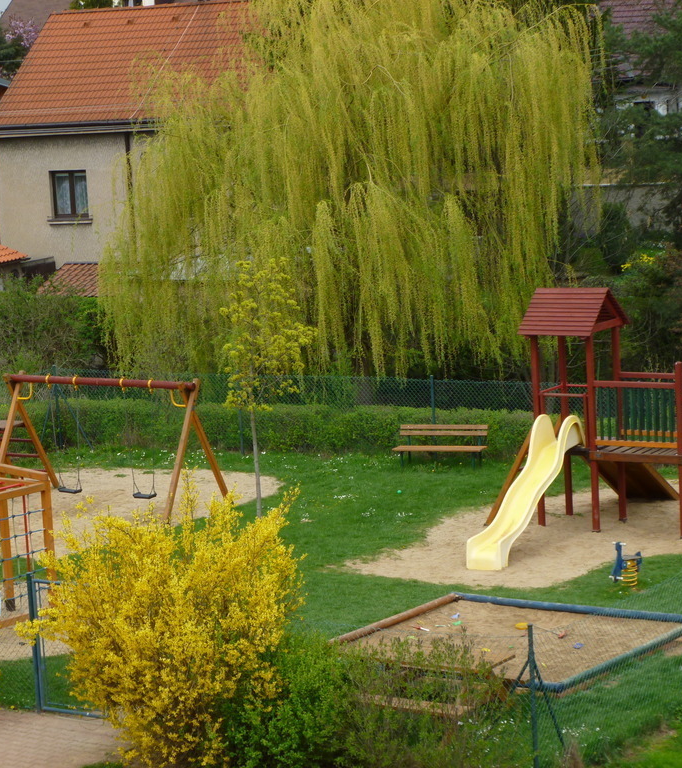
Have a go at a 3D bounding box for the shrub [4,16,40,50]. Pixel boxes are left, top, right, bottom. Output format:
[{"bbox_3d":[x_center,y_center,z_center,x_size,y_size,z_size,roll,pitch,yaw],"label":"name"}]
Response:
[{"bbox_3d":[-12.382,-13.432,92.000,2.000,2.000,2.000,-3,8,0],"label":"shrub"}]

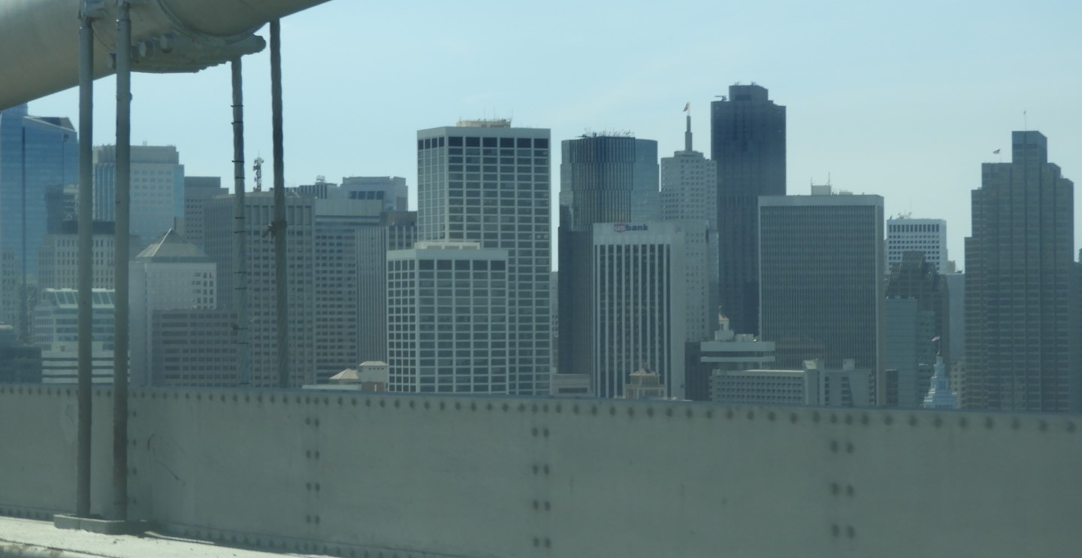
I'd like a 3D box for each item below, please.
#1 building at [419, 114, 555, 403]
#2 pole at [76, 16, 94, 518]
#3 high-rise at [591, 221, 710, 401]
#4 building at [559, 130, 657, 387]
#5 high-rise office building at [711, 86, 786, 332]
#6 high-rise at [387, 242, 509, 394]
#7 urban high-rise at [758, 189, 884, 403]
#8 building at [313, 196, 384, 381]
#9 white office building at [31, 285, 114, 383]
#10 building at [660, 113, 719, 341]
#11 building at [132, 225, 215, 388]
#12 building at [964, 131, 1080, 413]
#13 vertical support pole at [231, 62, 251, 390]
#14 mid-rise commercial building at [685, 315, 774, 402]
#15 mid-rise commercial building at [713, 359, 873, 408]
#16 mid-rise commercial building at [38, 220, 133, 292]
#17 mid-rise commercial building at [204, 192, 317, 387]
[{"bbox_3d":[-26.183,15.254,1649.807,52.000,171.500,34.000,0,-1,-23],"label":"building"},{"bbox_3d":[-2.410,-0.067,19.000,0.073,2.655,0.073,0,-1,0],"label":"pole"},{"bbox_3d":[55.135,39.815,1824.560,51.000,135.500,42.000,-1,-1,13],"label":"high-rise"},{"bbox_3d":[37.167,15.128,1939.715,55.500,183.000,55.500,0,-1,0],"label":"building"},{"bbox_3d":[140.626,-11.681,2435.831,41.000,236.500,58.000,-1,-1,13],"label":"high-rise office building"},{"bbox_3d":[-40.542,43.542,1574.428,44.000,118.000,34.000,0,-1,-24],"label":"high-rise"},{"bbox_3d":[142.201,30.390,1824.220,60.000,148.000,29.500,0,-1,13],"label":"urban high-rise"},{"bbox_3d":[-113.567,32.122,2016.561,40.000,152.000,44.000,0,-1,-23],"label":"building"},{"bbox_3d":[-198.094,53.168,1544.226,34.000,99.000,28.000,0,-1,-24],"label":"white office building"},{"bbox_3d":[87.921,7.618,2130.338,31.000,209.000,34.000,-1,-1,13],"label":"building"},{"bbox_3d":[-173.028,41.485,1689.515,35.000,128.500,26.000,0,-1,-24],"label":"building"},{"bbox_3d":[226.873,17.211,1700.008,50.000,173.500,40.000,-1,-1,13],"label":"building"},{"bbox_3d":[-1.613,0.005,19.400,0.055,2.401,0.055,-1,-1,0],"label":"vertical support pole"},{"bbox_3d":[88.685,62.230,1686.782,38.000,79.000,32.000,0,-1,13],"label":"mid-rise commercial building"},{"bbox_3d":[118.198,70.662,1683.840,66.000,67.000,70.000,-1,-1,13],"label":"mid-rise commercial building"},{"bbox_3d":[-220.666,38.369,1745.696,42.000,129.000,32.000,0,-1,-23],"label":"mid-rise commercial building"},{"bbox_3d":[-142.238,30.793,1819.194,41.000,147.000,51.000,0,-1,-23],"label":"mid-rise commercial building"}]

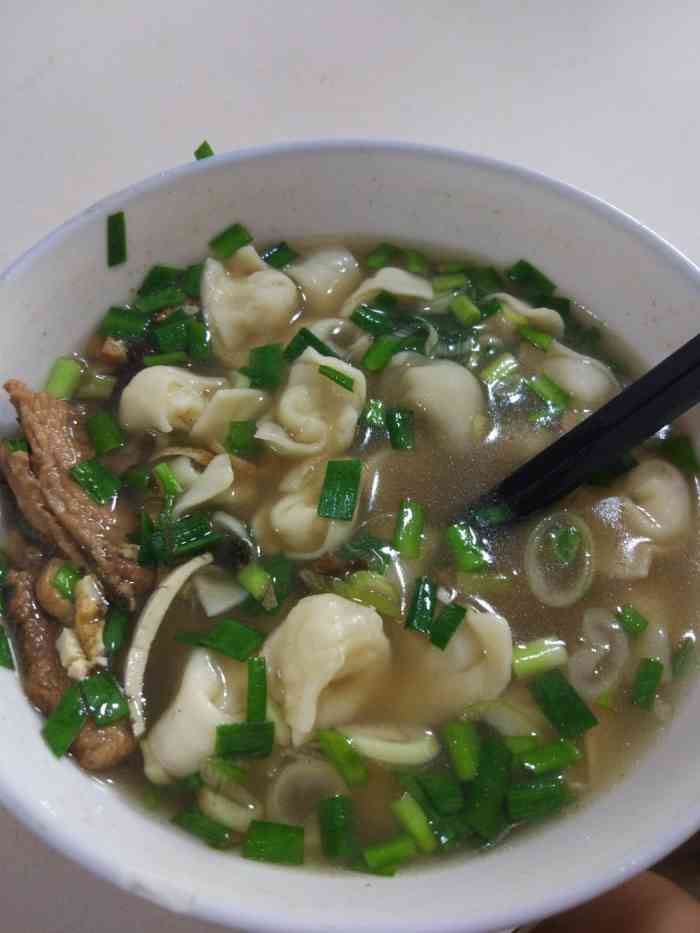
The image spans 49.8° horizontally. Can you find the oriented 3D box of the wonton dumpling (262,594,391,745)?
[{"bbox_3d":[-0.005,0.046,0.173,0.029,0.024,0.034,6,58,2],"label":"wonton dumpling"}]

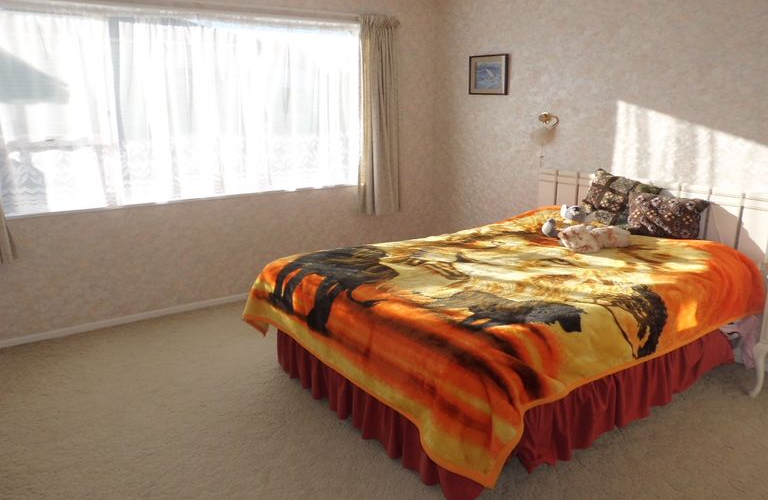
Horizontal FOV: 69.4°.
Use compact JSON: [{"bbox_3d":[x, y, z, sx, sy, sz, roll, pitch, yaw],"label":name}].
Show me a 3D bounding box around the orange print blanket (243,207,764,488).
[{"bbox_3d":[0.601,0.272,3.024,2.180,0.570,1.680,-10,18,-32],"label":"orange print blanket"}]

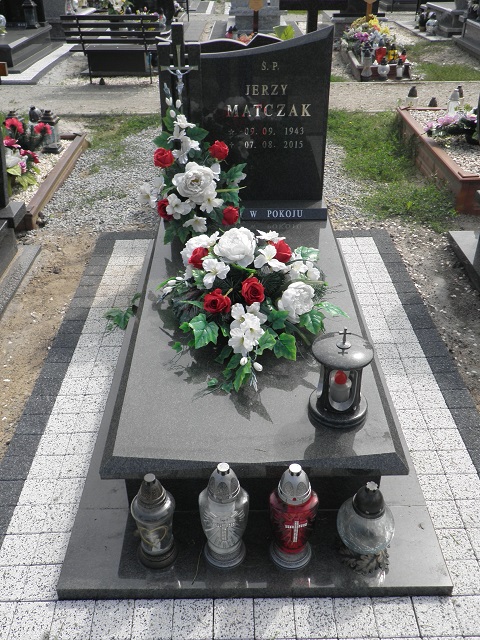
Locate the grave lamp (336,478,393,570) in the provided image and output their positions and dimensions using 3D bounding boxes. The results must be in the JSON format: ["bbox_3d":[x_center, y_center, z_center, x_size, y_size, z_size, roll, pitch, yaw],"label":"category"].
[{"bbox_3d":[0.321,0.508,1.501,0.146,0.251,0.146,-1,34,0],"label":"grave lamp"}]

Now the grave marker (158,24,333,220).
[{"bbox_3d":[0.024,-0.872,2.621,0.755,0.812,0.250,-1,34,0],"label":"grave marker"}]

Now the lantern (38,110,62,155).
[{"bbox_3d":[-1.443,-1.438,4.485,0.152,0.305,0.152,4,34,6],"label":"lantern"}]

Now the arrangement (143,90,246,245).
[{"bbox_3d":[-0.185,-0.690,2.580,0.430,0.610,0.270,-1,33,0],"label":"arrangement"}]

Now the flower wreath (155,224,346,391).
[{"bbox_3d":[0.026,-0.095,2.029,0.640,0.260,0.700,-1,33,0],"label":"flower wreath"}]

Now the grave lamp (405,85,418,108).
[{"bbox_3d":[1.484,-1.861,5.118,0.112,0.300,0.112,-1,34,0],"label":"grave lamp"}]

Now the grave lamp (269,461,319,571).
[{"bbox_3d":[0.133,0.486,1.474,0.125,0.350,0.125,-1,33,0],"label":"grave lamp"}]

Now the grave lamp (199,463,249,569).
[{"bbox_3d":[-0.040,0.482,1.490,0.126,0.311,0.126,-1,34,0],"label":"grave lamp"}]

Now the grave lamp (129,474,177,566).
[{"bbox_3d":[-0.217,0.498,1.494,0.112,0.283,0.112,-1,34,0],"label":"grave lamp"}]

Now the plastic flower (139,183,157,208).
[{"bbox_3d":[-0.407,-0.548,2.606,0.085,0.115,0.065,11,35,16],"label":"plastic flower"}]

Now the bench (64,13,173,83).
[{"bbox_3d":[-1.331,-2.924,6.404,1.005,0.724,0.459,1,34,2],"label":"bench"}]

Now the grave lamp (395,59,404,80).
[{"bbox_3d":[1.773,-2.784,6.552,0.085,0.208,0.085,-1,33,0],"label":"grave lamp"}]

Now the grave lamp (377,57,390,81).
[{"bbox_3d":[1.585,-2.772,6.519,0.133,0.225,0.133,-1,33,0],"label":"grave lamp"}]

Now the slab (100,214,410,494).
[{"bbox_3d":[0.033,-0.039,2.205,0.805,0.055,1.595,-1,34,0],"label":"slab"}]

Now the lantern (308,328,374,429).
[{"bbox_3d":[0.281,0.141,1.632,0.175,0.285,0.175,-1,33,0],"label":"lantern"}]

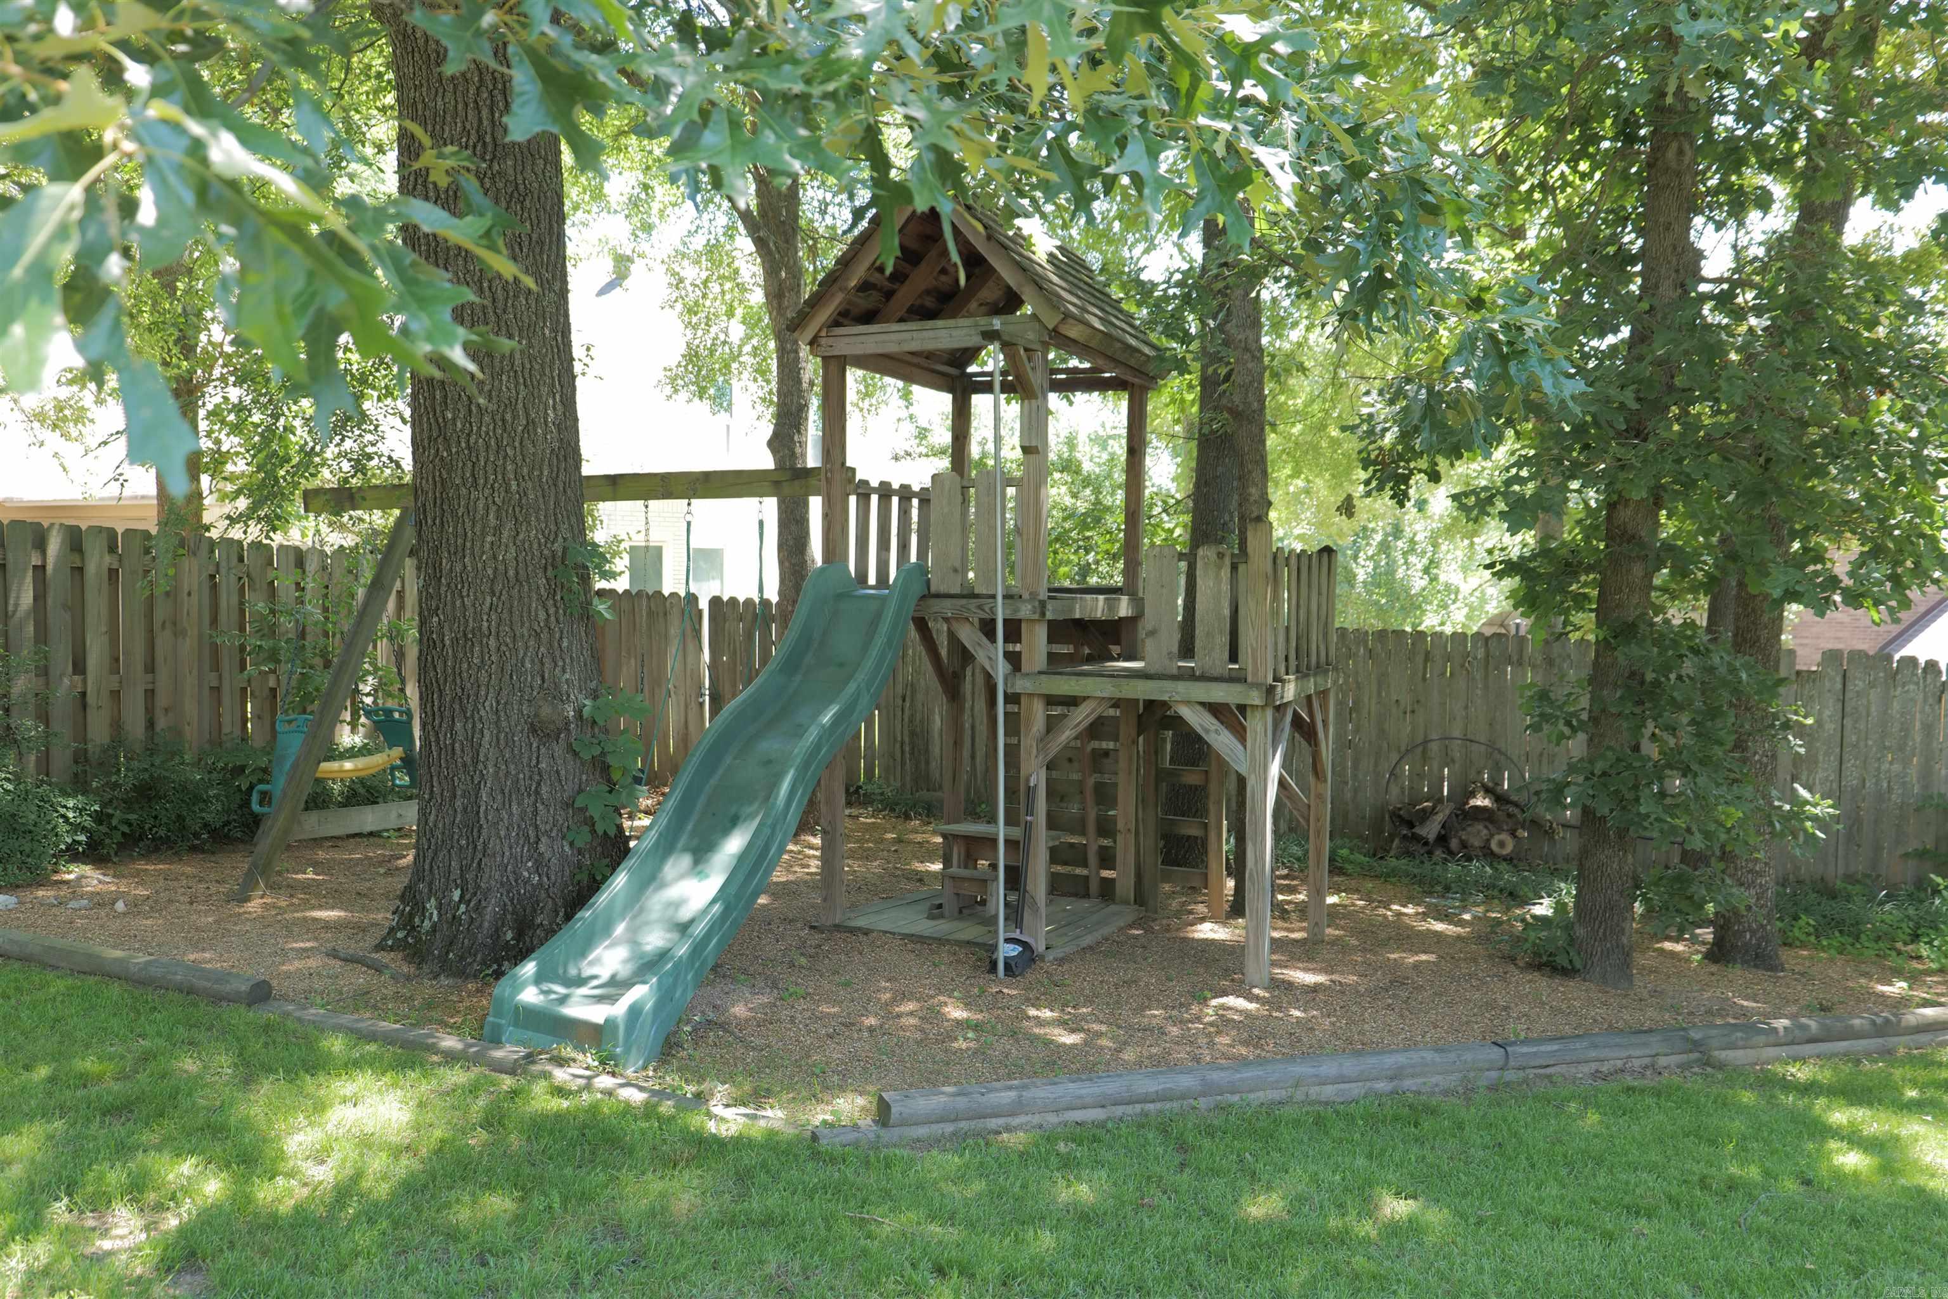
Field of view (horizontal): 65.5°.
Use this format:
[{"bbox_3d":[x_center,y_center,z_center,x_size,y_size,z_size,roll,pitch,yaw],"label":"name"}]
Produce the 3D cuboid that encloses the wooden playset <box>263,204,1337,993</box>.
[{"bbox_3d":[-1.141,-0.445,8.074,5.780,3.710,2.220,1,3,25],"label":"wooden playset"}]

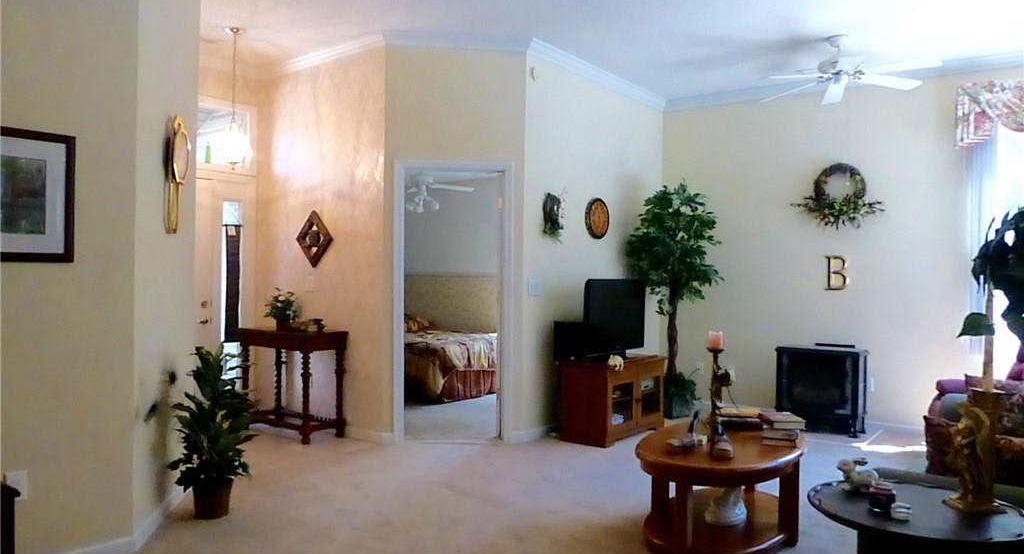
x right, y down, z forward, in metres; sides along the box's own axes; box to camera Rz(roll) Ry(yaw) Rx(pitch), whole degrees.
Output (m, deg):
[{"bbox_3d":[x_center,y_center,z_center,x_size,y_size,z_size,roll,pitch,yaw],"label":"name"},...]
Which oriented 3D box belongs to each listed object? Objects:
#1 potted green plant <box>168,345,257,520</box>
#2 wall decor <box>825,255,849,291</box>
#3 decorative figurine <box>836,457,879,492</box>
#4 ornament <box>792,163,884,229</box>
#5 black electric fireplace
[{"bbox_3d":[-1.556,0.798,3.697,0.450,0.875,0.440,1,0,-8],"label":"potted green plant"},{"bbox_3d":[2.807,-0.032,6.144,0.180,0.300,0.030,1,1,37],"label":"wall decor"},{"bbox_3d":[1.341,0.763,2.749,0.145,0.120,0.075,1,0,14],"label":"decorative figurine"},{"bbox_3d":[2.855,-0.710,6.276,0.750,0.570,0.120,1,0,35],"label":"ornament"},{"bbox_3d":[2.638,0.953,6.049,0.670,0.700,0.320,1,0,35],"label":"black electric fireplace"}]

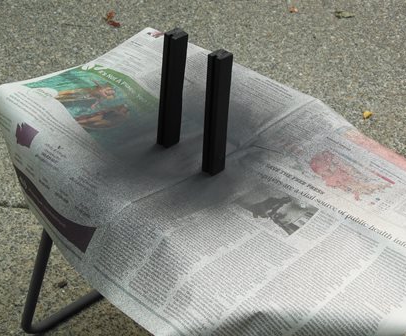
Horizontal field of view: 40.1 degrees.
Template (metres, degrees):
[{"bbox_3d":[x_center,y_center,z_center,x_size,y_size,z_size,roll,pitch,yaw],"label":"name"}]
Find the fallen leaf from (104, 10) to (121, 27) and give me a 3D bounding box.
[{"bbox_3d":[-0.382,-0.630,2.346,0.080,0.042,0.095,5,33,0],"label":"fallen leaf"}]

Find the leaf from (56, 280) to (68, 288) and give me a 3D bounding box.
[{"bbox_3d":[-0.274,0.226,1.079,0.022,0.007,0.014,-16,38,-29],"label":"leaf"}]

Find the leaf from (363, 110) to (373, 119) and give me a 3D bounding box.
[{"bbox_3d":[0.533,-0.172,1.794,0.031,0.012,0.029,5,33,0],"label":"leaf"}]

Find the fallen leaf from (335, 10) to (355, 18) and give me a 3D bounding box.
[{"bbox_3d":[0.685,-0.738,2.674,0.092,0.020,0.058,5,33,0],"label":"fallen leaf"}]

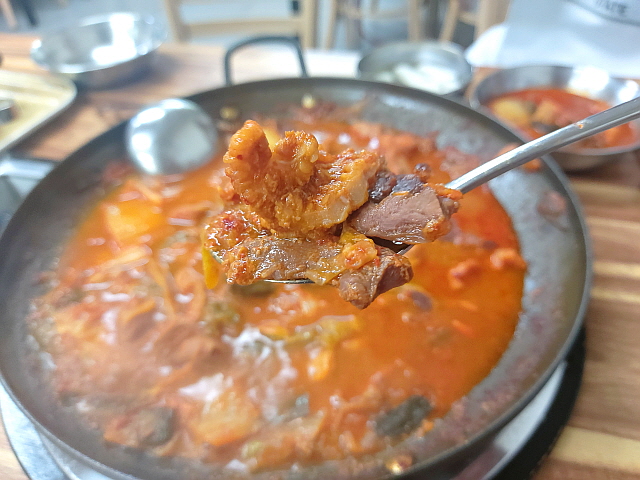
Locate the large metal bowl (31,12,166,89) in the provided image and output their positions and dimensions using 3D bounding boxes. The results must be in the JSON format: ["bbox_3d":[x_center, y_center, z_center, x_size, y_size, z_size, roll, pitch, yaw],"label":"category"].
[{"bbox_3d":[-0.255,-0.221,0.554,0.157,0.041,0.157,-2,45,2],"label":"large metal bowl"}]

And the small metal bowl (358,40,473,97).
[{"bbox_3d":[0.092,-0.151,0.462,0.107,0.047,0.107,-2,45,2],"label":"small metal bowl"}]

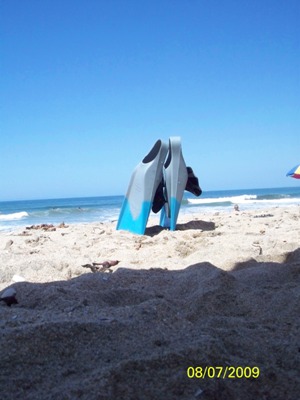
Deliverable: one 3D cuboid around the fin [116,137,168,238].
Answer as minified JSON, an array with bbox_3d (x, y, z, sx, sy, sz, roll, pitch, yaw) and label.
[{"bbox_3d":[-0.025,-0.044,1.810,0.100,0.410,0.200,23,-14,-32],"label":"fin"}]

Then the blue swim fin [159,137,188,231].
[{"bbox_3d":[0.101,-0.063,1.850,0.098,0.410,0.200,1,0,-16],"label":"blue swim fin"}]

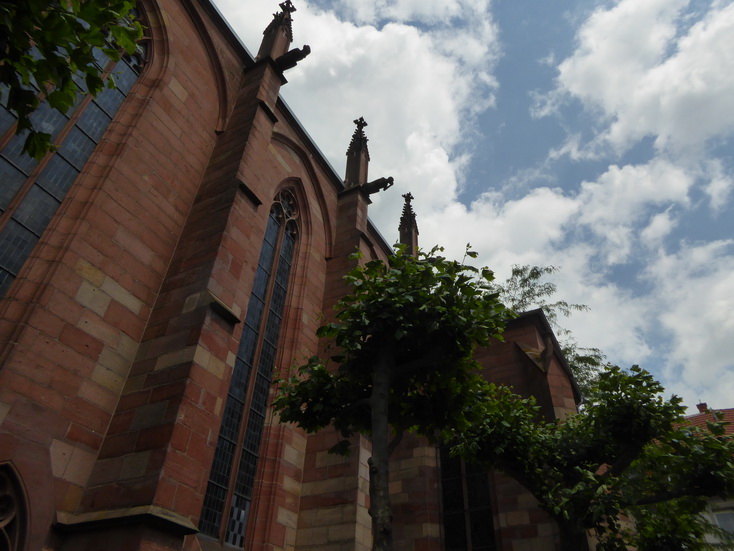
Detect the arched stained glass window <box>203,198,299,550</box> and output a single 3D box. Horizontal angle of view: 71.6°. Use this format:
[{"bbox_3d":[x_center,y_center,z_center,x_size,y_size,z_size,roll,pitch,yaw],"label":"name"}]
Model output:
[{"bbox_3d":[-2.763,1.193,13.822,0.296,10.977,1.433,-17,-44,21],"label":"arched stained glass window"}]

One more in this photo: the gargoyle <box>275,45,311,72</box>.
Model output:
[{"bbox_3d":[-2.214,-6.629,15.414,1.073,0.444,0.326,-17,-44,21],"label":"gargoyle"}]

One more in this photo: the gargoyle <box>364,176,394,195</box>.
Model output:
[{"bbox_3d":[0.412,-3.359,19.173,1.184,0.444,0.326,-17,-44,21],"label":"gargoyle"}]

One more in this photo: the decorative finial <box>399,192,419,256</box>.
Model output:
[{"bbox_3d":[1.985,-2.318,24.588,0.740,4.958,0.740,-17,-44,21],"label":"decorative finial"}]

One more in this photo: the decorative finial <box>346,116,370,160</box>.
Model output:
[{"bbox_3d":[-0.299,-5.940,21.939,0.740,3.034,0.740,-17,-44,21],"label":"decorative finial"}]

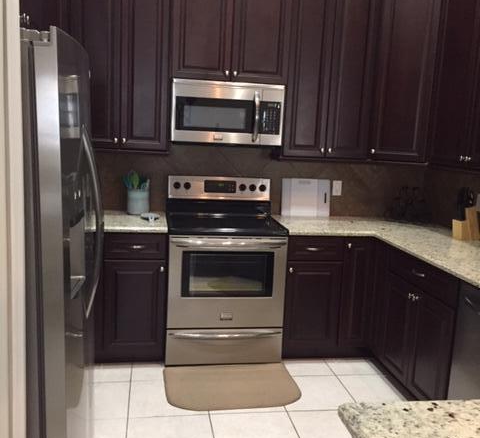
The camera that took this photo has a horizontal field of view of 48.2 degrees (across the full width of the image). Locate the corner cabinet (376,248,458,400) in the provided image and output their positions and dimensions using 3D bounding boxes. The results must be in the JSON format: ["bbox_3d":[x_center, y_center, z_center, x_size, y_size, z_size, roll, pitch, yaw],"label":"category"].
[{"bbox_3d":[1.270,0.649,3.089,0.620,0.884,0.880,1,9,-9],"label":"corner cabinet"}]

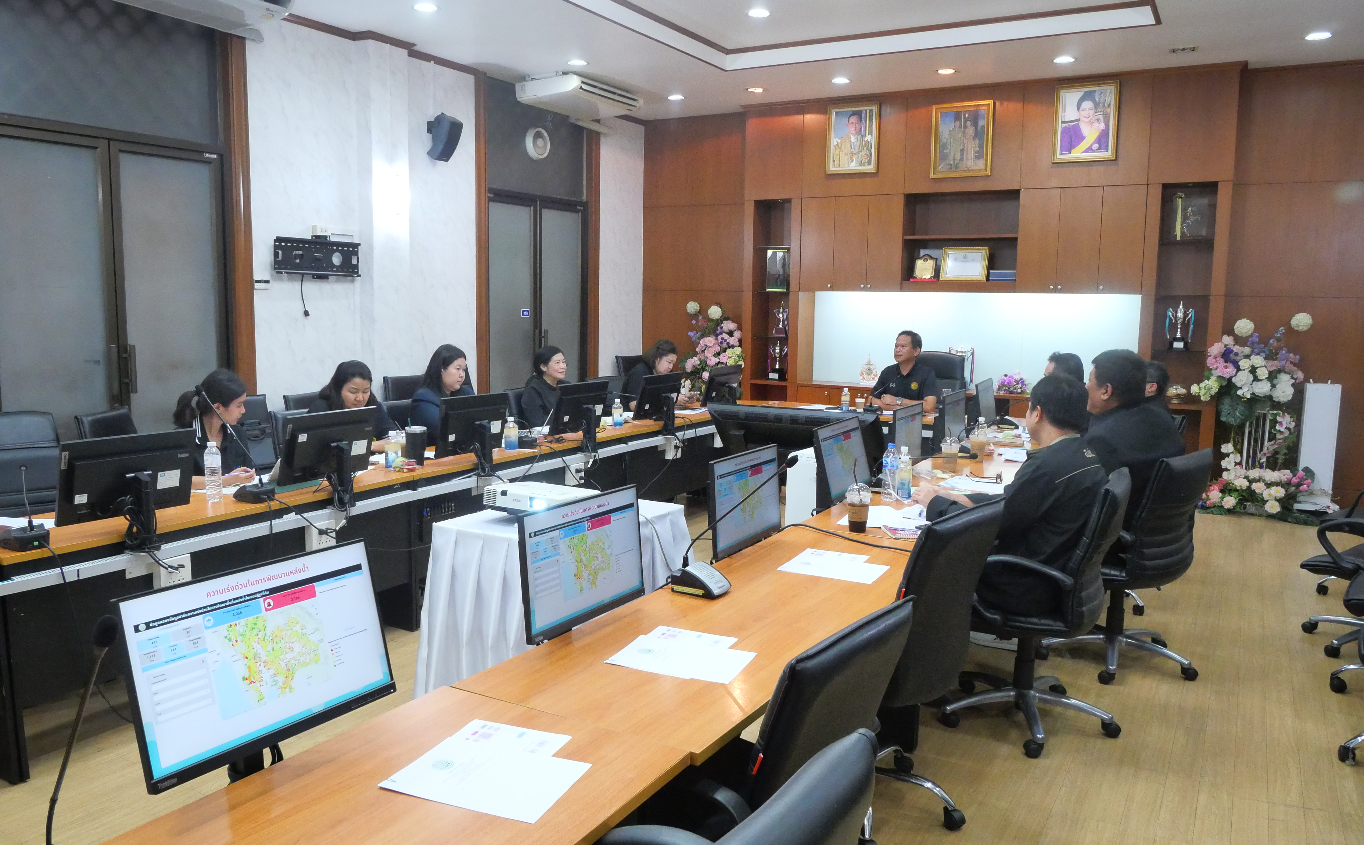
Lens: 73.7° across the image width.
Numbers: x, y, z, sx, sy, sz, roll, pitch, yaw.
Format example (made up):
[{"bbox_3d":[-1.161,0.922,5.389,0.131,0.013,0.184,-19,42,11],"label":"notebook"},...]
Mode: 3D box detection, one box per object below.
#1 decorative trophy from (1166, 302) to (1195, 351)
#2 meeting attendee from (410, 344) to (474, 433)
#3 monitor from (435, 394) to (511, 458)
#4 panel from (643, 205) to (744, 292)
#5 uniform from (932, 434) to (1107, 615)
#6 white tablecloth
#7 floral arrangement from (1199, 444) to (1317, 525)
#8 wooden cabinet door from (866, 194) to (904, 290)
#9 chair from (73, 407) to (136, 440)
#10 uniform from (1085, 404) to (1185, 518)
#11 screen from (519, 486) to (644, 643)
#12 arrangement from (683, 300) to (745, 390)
[{"bbox_3d":[4.343,-0.842,7.932,0.210,0.440,0.150,5,8,29],"label":"decorative trophy"},{"bbox_3d":[-1.260,0.174,5.562,0.718,1.301,0.518,4,8,22],"label":"meeting attendee"},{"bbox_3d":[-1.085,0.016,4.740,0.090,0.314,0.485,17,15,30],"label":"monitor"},{"bbox_3d":[0.143,-1.982,10.393,1.360,0.950,0.030,5,8,29],"label":"panel"},{"bbox_3d":[1.316,0.383,3.541,0.600,0.660,0.500,5,8,32],"label":"uniform"},{"bbox_3d":[-0.486,0.738,3.690,0.650,0.750,0.920,5,8,33],"label":"white tablecloth"},{"bbox_3d":[4.717,0.471,7.502,0.840,0.520,0.560,5,8,32],"label":"floral arrangement"},{"bbox_3d":[2.002,-1.760,8.941,0.343,0.914,0.040,4,7,26],"label":"wooden cabinet door"},{"bbox_3d":[-2.795,0.443,4.818,0.640,0.990,0.600,1,7,-2],"label":"chair"},{"bbox_3d":[1.931,0.234,4.040,0.500,0.640,0.420,-6,10,-43],"label":"uniform"},{"bbox_3d":[-0.263,0.352,2.372,0.050,0.302,0.490,-2,4,32],"label":"screen"},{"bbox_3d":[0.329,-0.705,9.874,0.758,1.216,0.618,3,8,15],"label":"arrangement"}]

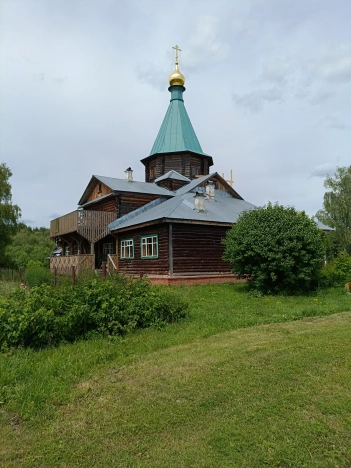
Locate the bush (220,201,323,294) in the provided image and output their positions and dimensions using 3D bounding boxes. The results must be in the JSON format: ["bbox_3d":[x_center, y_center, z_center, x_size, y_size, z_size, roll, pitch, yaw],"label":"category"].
[{"bbox_3d":[4.407,0.697,15.200,4.350,3.950,4.200,0,-4,0],"label":"bush"}]

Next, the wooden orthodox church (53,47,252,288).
[{"bbox_3d":[0.313,-7.376,30.263,19.300,22.500,17.400,2,-5,-33],"label":"wooden orthodox church"}]

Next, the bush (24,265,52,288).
[{"bbox_3d":[-7.823,2.427,19.300,1.550,1.400,1.500,0,-4,0],"label":"bush"}]

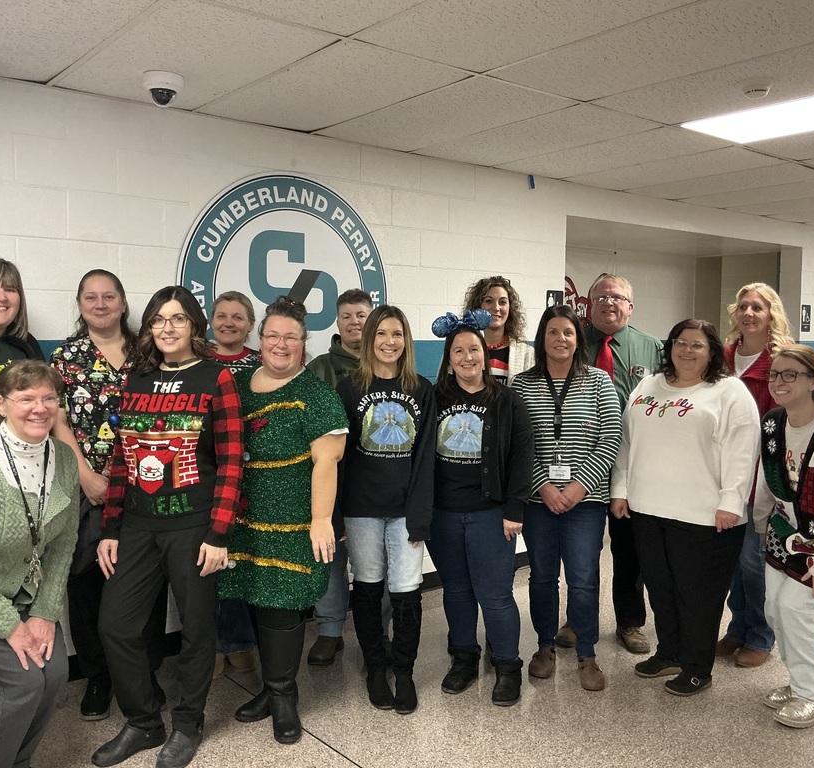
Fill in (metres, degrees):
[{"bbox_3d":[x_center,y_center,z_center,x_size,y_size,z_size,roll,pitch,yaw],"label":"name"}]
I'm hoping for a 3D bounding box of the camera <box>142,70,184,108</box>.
[{"bbox_3d":[-0.940,-1.125,3.200,0.155,0.115,0.155,-1,3,-18],"label":"camera"}]

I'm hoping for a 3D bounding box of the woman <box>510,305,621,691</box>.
[{"bbox_3d":[0.691,0.454,3.543,0.500,1.581,0.380,1,4,17],"label":"woman"}]

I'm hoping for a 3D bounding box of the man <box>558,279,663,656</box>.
[{"bbox_3d":[0.972,0.351,3.928,0.560,1.744,0.420,2,4,20],"label":"man"}]

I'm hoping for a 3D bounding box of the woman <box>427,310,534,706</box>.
[{"bbox_3d":[0.316,0.479,3.384,0.470,1.543,0.370,2,4,18],"label":"woman"}]

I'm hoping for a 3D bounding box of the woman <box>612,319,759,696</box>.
[{"bbox_3d":[1.176,0.489,3.505,0.590,1.524,0.430,3,4,40],"label":"woman"}]

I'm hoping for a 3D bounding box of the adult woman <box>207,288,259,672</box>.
[{"bbox_3d":[-0.754,0.414,3.600,0.470,1.629,0.310,0,3,-7],"label":"adult woman"}]

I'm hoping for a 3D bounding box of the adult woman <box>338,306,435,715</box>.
[{"bbox_3d":[-0.079,0.471,3.314,0.450,1.563,0.370,1,3,6],"label":"adult woman"}]

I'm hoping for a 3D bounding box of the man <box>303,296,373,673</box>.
[{"bbox_3d":[-0.307,0.396,3.770,0.490,1.649,0.320,0,3,6],"label":"man"}]

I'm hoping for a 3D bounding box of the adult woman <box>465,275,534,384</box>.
[{"bbox_3d":[0.409,0.367,3.740,0.470,1.712,0.320,0,3,3],"label":"adult woman"}]

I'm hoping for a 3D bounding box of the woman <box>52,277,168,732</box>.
[{"bbox_3d":[-1.160,0.401,3.230,0.500,1.692,0.340,-1,3,-25],"label":"woman"}]

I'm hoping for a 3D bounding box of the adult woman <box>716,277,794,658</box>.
[{"bbox_3d":[1.590,0.381,3.800,0.480,1.682,0.330,2,4,30],"label":"adult woman"}]

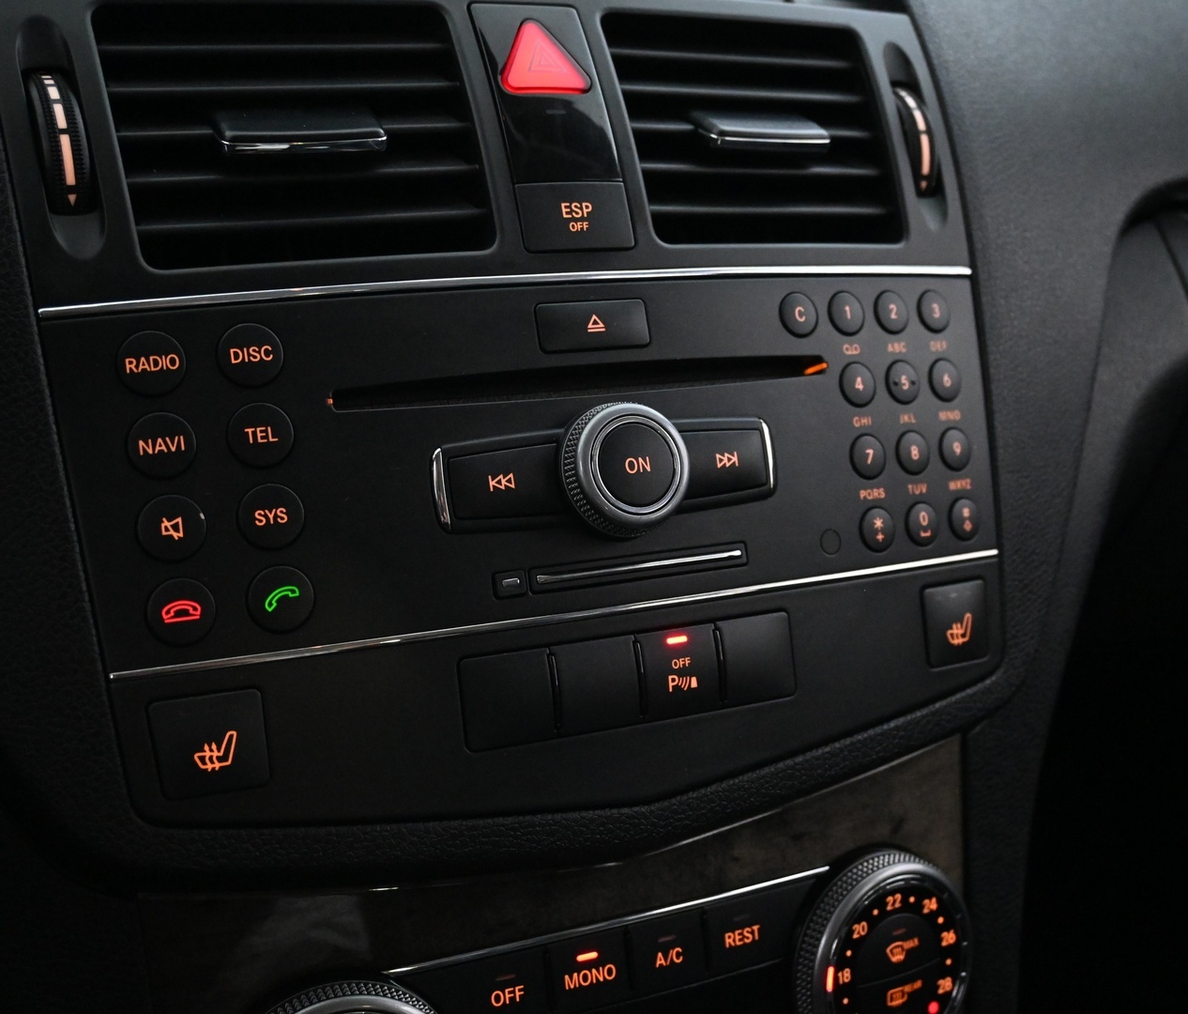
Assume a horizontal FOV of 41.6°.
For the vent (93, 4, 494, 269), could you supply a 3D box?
[{"bbox_3d":[-0.068,-0.083,0.360,0.081,0.066,0.025,-7,-15,-20],"label":"vent"}]

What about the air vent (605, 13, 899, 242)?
[{"bbox_3d":[0.040,-0.095,0.409,0.081,0.066,0.025,-5,-15,-28],"label":"air vent"}]

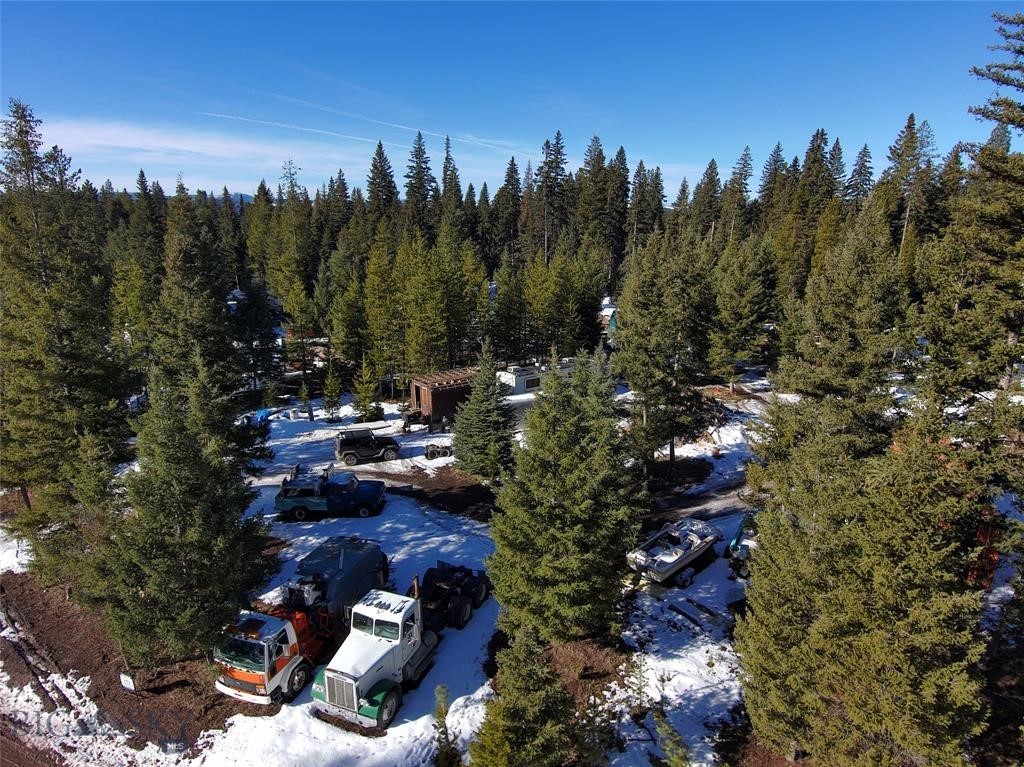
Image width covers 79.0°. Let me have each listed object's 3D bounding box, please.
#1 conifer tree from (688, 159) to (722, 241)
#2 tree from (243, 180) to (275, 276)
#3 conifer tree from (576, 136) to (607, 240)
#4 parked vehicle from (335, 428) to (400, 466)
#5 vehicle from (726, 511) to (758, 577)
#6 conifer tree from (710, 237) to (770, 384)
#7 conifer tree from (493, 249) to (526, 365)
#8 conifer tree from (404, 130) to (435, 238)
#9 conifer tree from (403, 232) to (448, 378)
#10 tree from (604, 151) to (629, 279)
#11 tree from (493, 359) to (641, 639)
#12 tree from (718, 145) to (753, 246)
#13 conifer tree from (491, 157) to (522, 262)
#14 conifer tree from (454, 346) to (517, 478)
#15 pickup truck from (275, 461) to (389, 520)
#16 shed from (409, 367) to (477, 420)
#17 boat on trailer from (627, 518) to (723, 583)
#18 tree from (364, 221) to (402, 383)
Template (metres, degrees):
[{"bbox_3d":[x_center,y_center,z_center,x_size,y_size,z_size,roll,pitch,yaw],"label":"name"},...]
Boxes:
[{"bbox_3d":[26.299,-19.829,85.816,4.621,21.256,4.621,0,15,0],"label":"conifer tree"},{"bbox_3d":[-39.725,-22.066,97.685,5.000,18.780,5.000,0,16,0],"label":"tree"},{"bbox_3d":[12.836,-26.848,101.527,5.400,25.880,5.400,0,16,0],"label":"conifer tree"},{"bbox_3d":[-8.644,3.622,37.218,3.900,1.850,1.750,-6,16,-20],"label":"parked vehicle"},{"bbox_3d":[11.045,6.778,27.169,2.100,1.700,5.200,8,17,27],"label":"vehicle"},{"bbox_3d":[18.145,-5.328,49.434,4.765,12.417,4.765,0,15,0],"label":"conifer tree"},{"bbox_3d":[-0.243,-7.359,60.278,3.400,10.880,3.400,0,16,0],"label":"conifer tree"},{"bbox_3d":[-13.694,-24.195,92.924,5.400,25.470,5.400,0,16,0],"label":"conifer tree"},{"bbox_3d":[-7.168,-5.738,50.863,3.700,12.900,3.700,0,16,0],"label":"conifer tree"},{"bbox_3d":[14.416,-20.554,85.616,3.553,22.761,3.553,0,15,0],"label":"tree"},{"bbox_3d":[1.935,3.846,23.333,5.200,10.270,5.200,0,16,0],"label":"tree"},{"bbox_3d":[30.463,-20.554,85.616,4.885,22.761,4.885,0,15,0],"label":"tree"},{"bbox_3d":[-0.739,-25.275,101.972,5.000,22.610,5.000,0,16,0],"label":"conifer tree"},{"bbox_3d":[-1.574,1.420,35.534,3.500,7.690,3.500,0,16,0],"label":"conifer tree"},{"bbox_3d":[-8.719,5.345,30.398,5.000,1.950,1.950,-1,15,-5],"label":"pickup truck"},{"bbox_3d":[-4.453,0.593,47.594,5.800,2.600,3.200,-11,19,-33],"label":"shed"},{"bbox_3d":[7.043,7.505,26.142,4.500,1.700,1.950,-8,18,-27],"label":"boat on trailer"},{"bbox_3d":[-10.165,-5.902,49.276,3.006,13.609,3.006,0,15,0],"label":"tree"}]

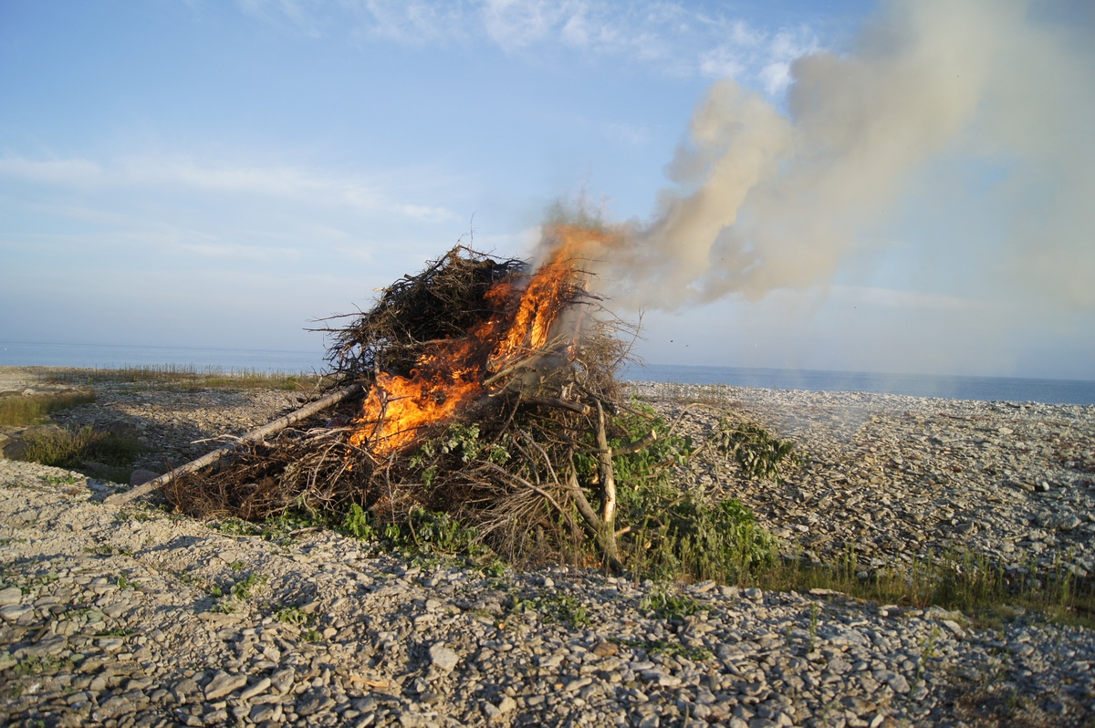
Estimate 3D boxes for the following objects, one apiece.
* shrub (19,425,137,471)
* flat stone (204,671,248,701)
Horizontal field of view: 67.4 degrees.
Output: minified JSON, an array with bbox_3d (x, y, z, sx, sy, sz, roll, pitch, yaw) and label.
[{"bbox_3d":[-6.359,1.165,11.200,1.450,0.580,0.900,2,0,-18],"label":"shrub"},{"bbox_3d":[-1.493,1.498,3.820,0.190,0.045,0.120,-16,20,-17],"label":"flat stone"}]

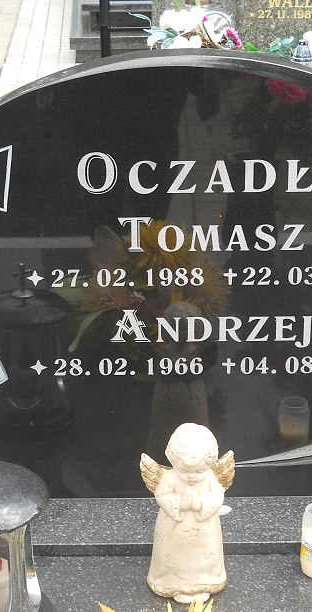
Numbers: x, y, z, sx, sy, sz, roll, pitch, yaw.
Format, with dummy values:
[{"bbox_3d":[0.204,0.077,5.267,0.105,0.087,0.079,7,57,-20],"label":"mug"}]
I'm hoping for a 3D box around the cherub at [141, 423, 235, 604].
[{"bbox_3d":[0.043,0.263,1.717,0.123,0.249,0.084,-3,23,-7],"label":"cherub"}]

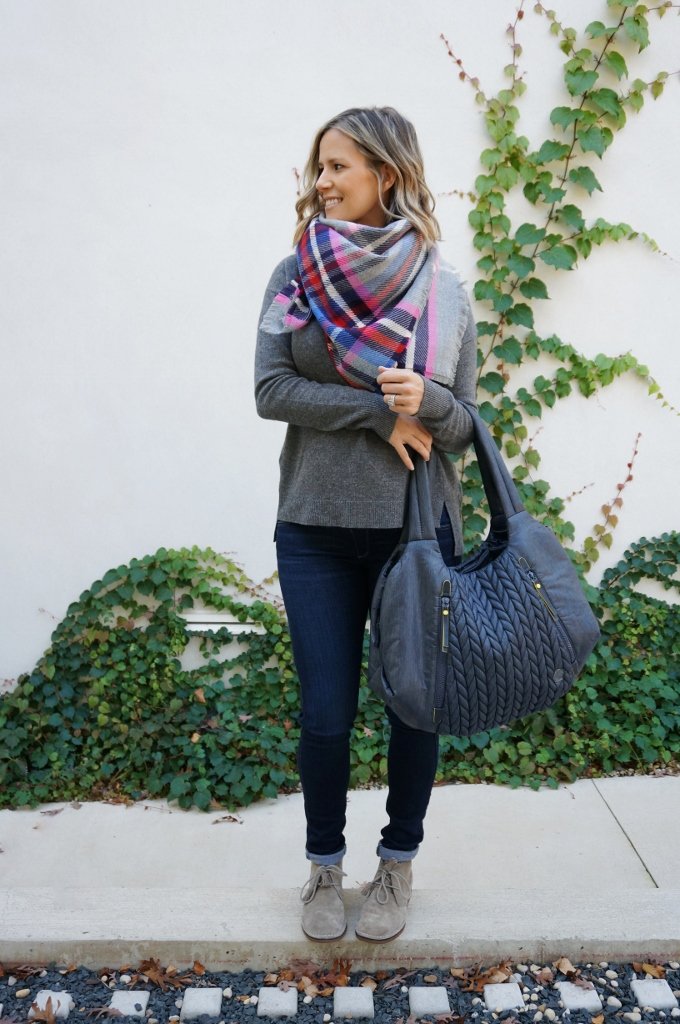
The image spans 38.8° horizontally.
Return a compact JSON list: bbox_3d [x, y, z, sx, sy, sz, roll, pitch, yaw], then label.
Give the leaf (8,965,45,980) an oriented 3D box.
[{"bbox_3d":[-0.645,0.950,1.992,0.074,0.020,0.036,0,9,0],"label":"leaf"}]

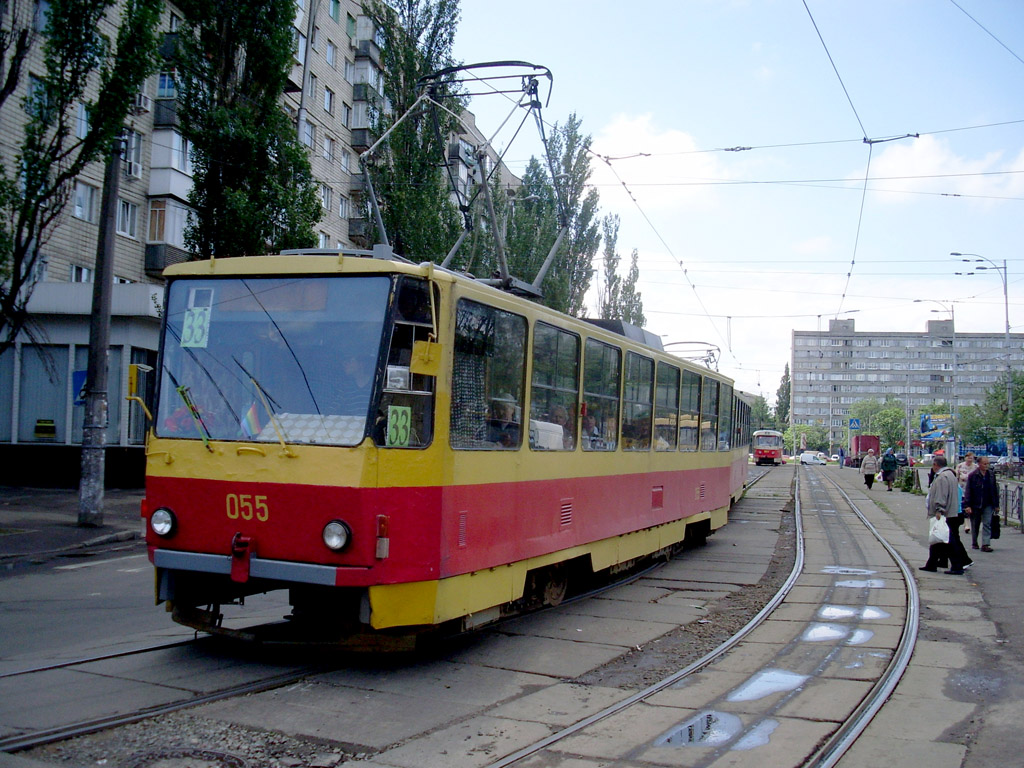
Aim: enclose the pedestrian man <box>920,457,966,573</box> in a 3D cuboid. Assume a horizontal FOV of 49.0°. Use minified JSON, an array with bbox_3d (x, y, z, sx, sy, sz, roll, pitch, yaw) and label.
[{"bbox_3d":[6.472,1.967,16.900,0.680,1.748,0.560,0,-3,18],"label":"pedestrian man"}]

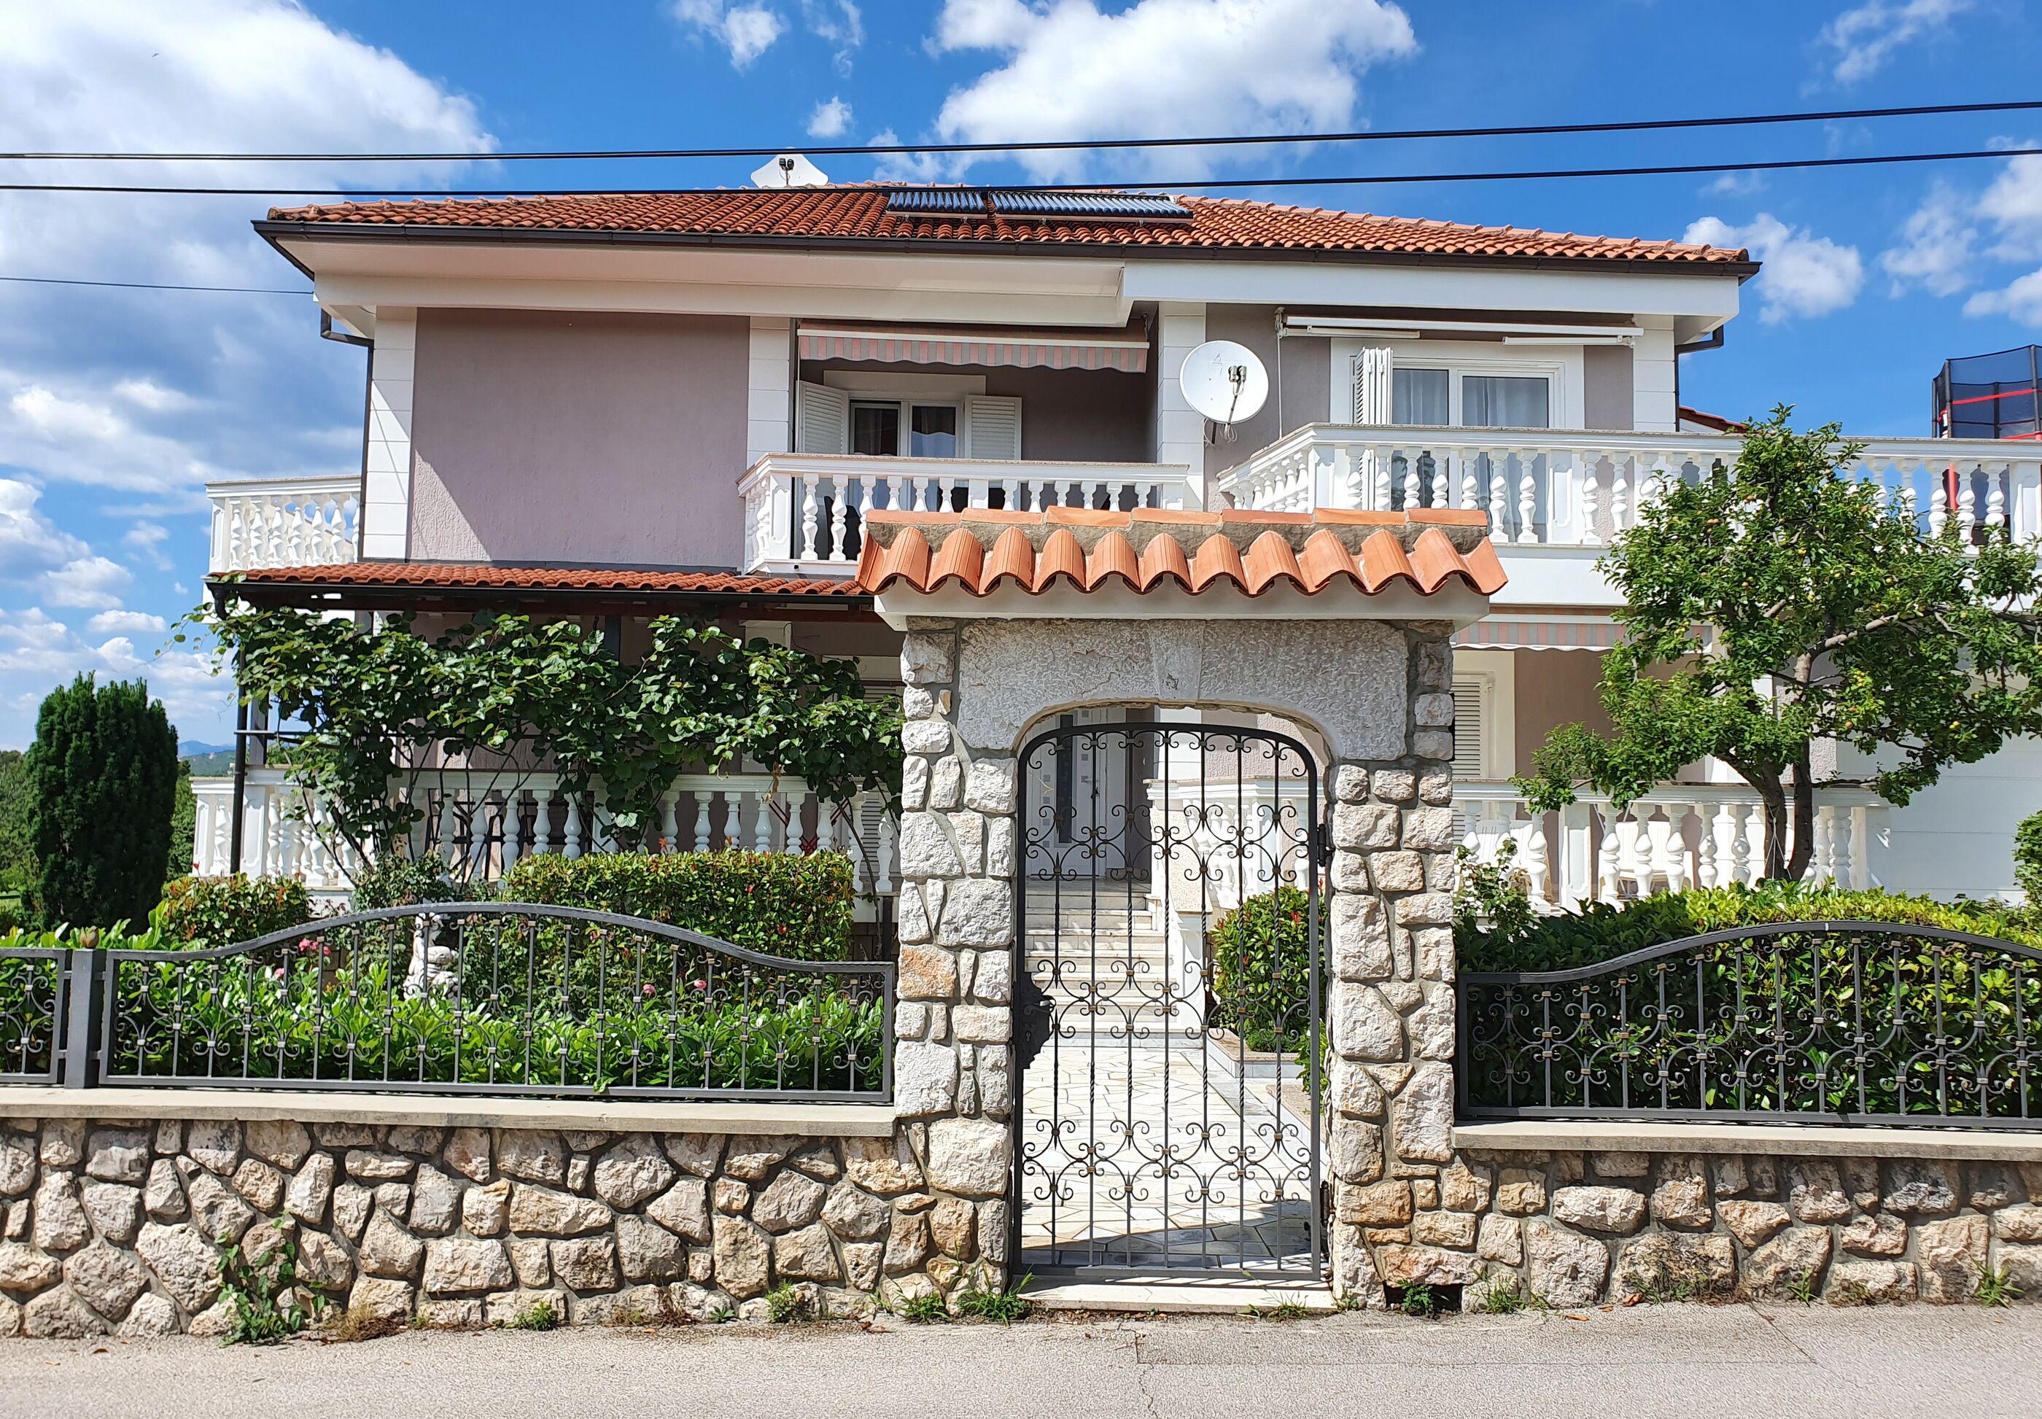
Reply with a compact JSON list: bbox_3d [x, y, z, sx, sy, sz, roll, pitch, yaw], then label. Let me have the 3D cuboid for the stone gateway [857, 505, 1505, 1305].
[{"bbox_3d":[0.549,0.682,5.645,2.280,2.880,0.850,1,-4,2],"label":"stone gateway"}]

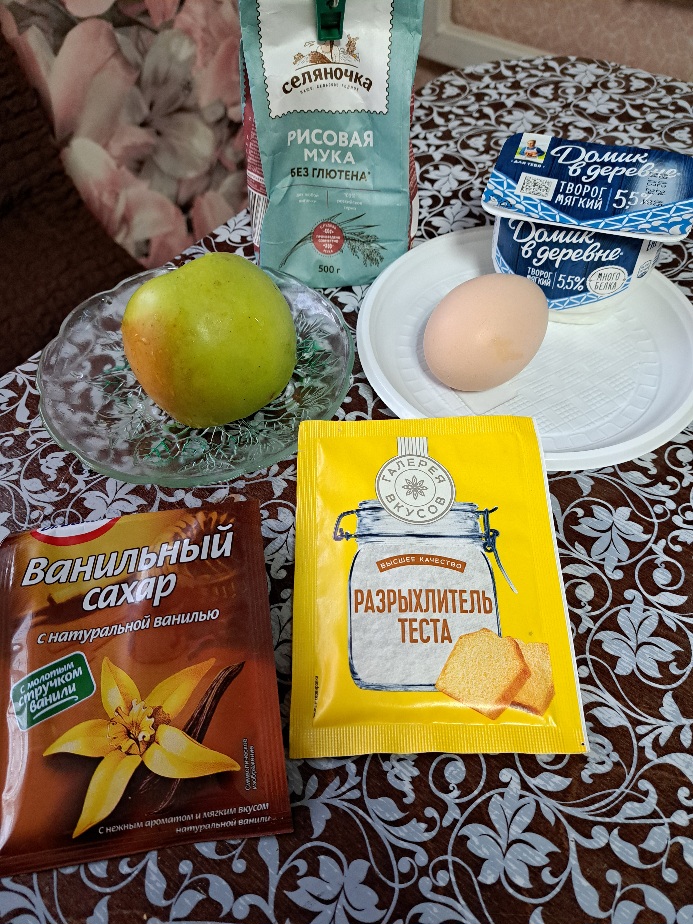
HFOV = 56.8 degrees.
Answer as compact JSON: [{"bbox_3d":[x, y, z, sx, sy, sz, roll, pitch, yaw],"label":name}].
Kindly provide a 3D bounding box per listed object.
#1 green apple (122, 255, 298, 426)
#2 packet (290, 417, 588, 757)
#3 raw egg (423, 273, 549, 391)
[{"bbox_3d":[-0.053,-0.048,0.252,0.067,0.064,0.067,-2,54,0],"label":"green apple"},{"bbox_3d":[0.028,0.036,0.220,0.091,0.009,0.117,0,63,0],"label":"packet"},{"bbox_3d":[0.059,-0.055,0.270,0.060,0.044,0.044,-37,61,-23],"label":"raw egg"}]

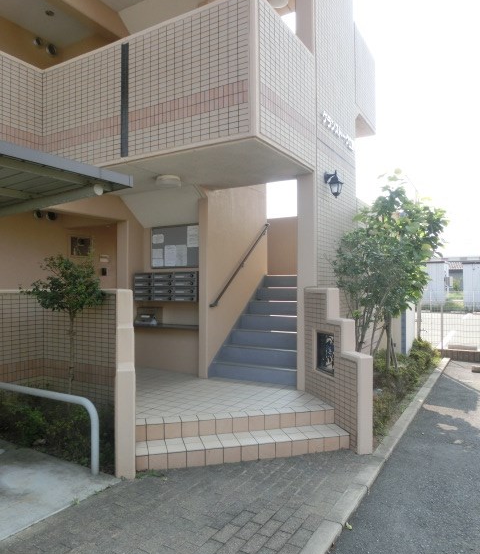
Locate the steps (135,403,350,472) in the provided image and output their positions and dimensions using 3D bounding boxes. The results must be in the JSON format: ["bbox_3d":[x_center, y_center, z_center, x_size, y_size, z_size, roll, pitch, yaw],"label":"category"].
[{"bbox_3d":[0.026,1.422,3.980,1.870,0.290,0.430,0,-1,-14],"label":"steps"}]

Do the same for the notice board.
[{"bbox_3d":[-0.923,-0.429,6.287,0.900,0.610,0.030,-1,-1,31],"label":"notice board"}]

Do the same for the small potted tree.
[{"bbox_3d":[-1.776,0.563,4.493,0.800,1.600,0.780,0,-1,0],"label":"small potted tree"}]

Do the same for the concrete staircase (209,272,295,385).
[{"bbox_3d":[0.589,0.638,6.152,1.260,1.335,1.580,-1,-1,31],"label":"concrete staircase"}]

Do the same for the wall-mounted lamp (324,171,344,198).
[{"bbox_3d":[1.090,-1.078,5.138,0.215,0.330,0.180,-1,-1,31],"label":"wall-mounted lamp"}]

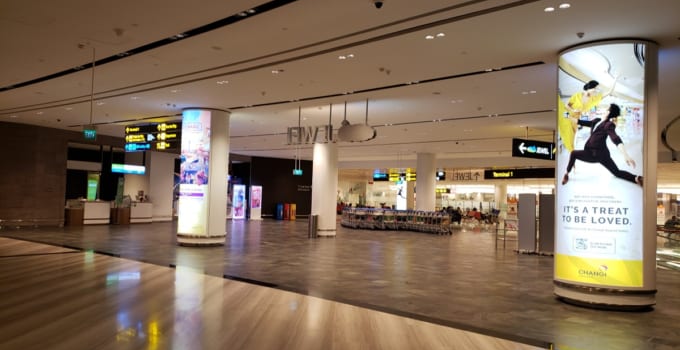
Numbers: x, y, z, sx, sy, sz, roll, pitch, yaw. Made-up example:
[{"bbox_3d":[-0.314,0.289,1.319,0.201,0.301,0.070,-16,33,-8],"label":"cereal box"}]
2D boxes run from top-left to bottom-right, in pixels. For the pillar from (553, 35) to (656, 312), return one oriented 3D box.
[{"bbox_3d":[4.441,0.007,8.563,1.480,4.200,1.480,0,-3,39],"label":"pillar"}]

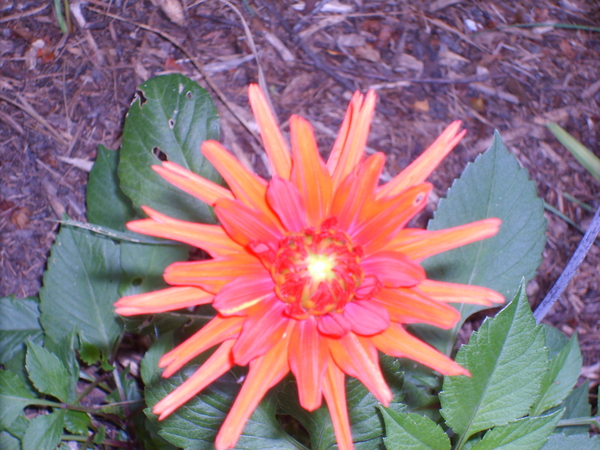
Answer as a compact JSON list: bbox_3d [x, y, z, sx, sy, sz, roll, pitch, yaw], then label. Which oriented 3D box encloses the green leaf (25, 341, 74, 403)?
[{"bbox_3d":[-0.096,0.055,0.690,0.015,0.006,0.030,-28,72,-17],"label":"green leaf"}]

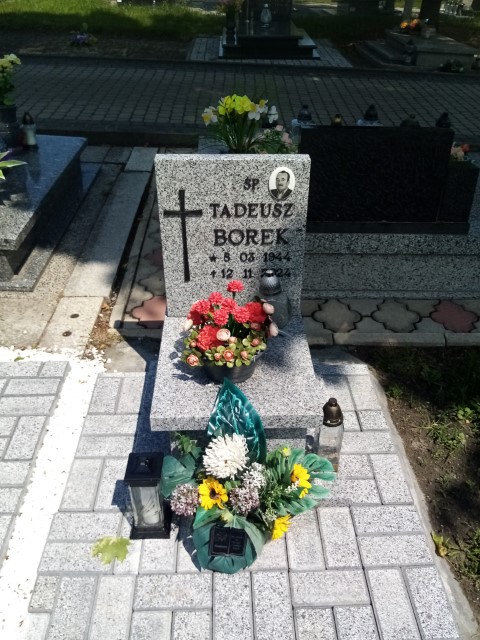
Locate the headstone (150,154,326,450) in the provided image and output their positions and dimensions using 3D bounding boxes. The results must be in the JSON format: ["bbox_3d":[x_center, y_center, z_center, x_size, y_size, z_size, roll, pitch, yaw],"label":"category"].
[{"bbox_3d":[-0.017,0.001,1.585,0.505,0.850,0.630,0,38,-2],"label":"headstone"}]

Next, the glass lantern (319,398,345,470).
[{"bbox_3d":[0.291,0.373,1.563,0.078,0.305,0.078,0,38,-2],"label":"glass lantern"}]

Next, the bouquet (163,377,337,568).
[{"bbox_3d":[0.029,0.439,1.355,0.490,0.440,0.340,0,38,-2],"label":"bouquet"}]

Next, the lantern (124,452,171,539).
[{"bbox_3d":[-0.265,0.508,1.400,0.116,0.287,0.112,0,38,-2],"label":"lantern"}]

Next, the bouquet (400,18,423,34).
[{"bbox_3d":[2.554,-4.396,7.200,0.350,0.220,0.280,0,38,-2],"label":"bouquet"}]

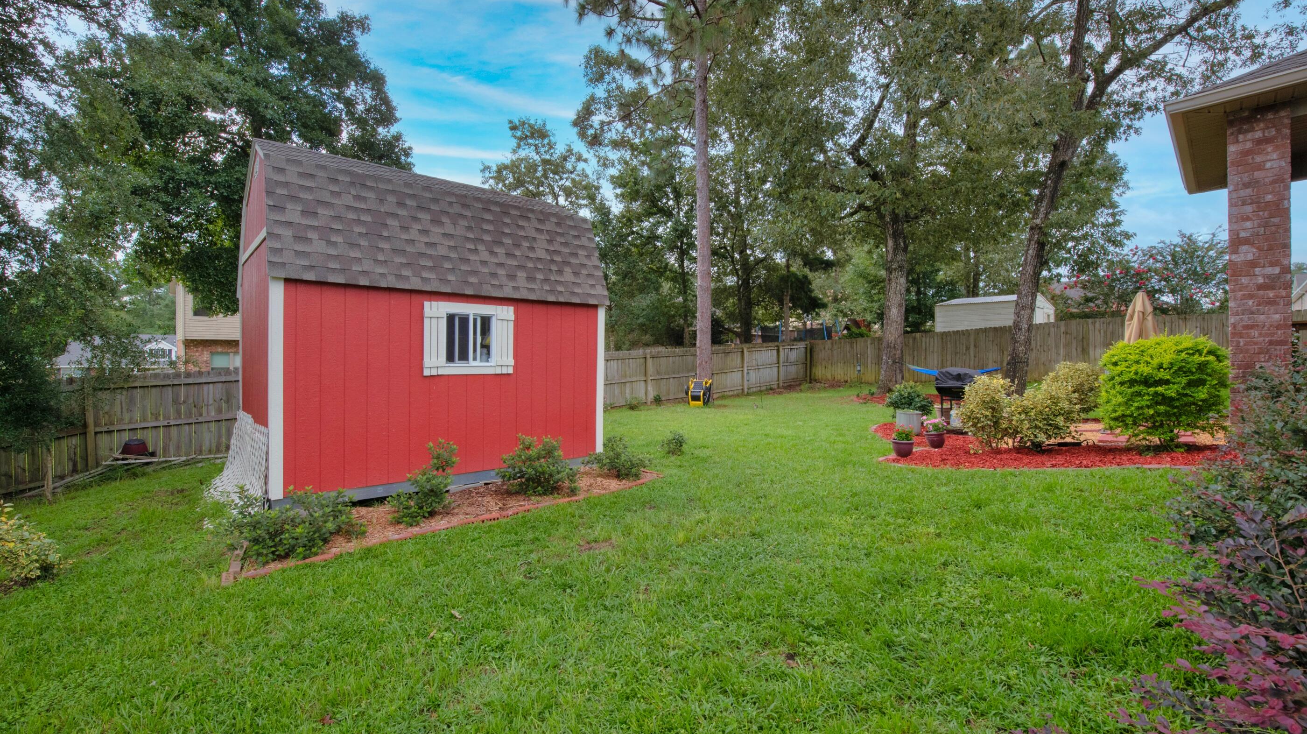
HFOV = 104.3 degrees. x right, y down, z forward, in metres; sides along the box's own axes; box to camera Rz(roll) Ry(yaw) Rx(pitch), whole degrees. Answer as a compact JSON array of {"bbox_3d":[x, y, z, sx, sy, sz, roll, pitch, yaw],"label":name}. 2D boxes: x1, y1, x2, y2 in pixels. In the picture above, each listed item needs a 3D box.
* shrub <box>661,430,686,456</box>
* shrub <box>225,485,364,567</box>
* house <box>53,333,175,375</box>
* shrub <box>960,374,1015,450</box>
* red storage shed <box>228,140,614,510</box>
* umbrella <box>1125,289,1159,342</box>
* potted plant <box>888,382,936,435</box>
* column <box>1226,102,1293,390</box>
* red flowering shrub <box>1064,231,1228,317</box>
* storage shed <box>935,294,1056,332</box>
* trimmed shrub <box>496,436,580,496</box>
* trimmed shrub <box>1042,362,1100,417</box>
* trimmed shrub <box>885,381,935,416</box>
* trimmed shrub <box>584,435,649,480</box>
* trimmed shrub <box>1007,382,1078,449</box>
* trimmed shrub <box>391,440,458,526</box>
[{"bbox_3d":[0.286,1.090,7.300,0.380,0.370,0.360,0,1,0],"label":"shrub"},{"bbox_3d":[-2.900,1.250,4.150,0.880,0.530,0.740,0,1,-43],"label":"shrub"},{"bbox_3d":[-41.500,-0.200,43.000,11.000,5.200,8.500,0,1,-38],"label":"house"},{"bbox_3d":[4.130,0.560,6.300,0.620,0.920,0.600,1,1,37],"label":"shrub"},{"bbox_3d":[-2.960,-0.580,6.761,3.800,3.740,2.790,0,1,-43],"label":"red storage shed"},{"bbox_3d":[7.850,-0.170,8.200,0.550,2.150,0.550,1,1,38],"label":"umbrella"},{"bbox_3d":[4.150,0.645,8.200,0.700,0.800,0.680,0,0,27],"label":"potted plant"},{"bbox_3d":[5.880,-0.840,4.930,0.430,3.200,0.430,0,1,-42],"label":"column"},{"bbox_3d":[17.500,-2.300,18.100,4.500,4.900,4.000,0,0,44],"label":"red flowering shrub"},{"bbox_3d":[13.750,-1.230,20.350,4.400,3.150,2.900,0,0,-38],"label":"storage shed"},{"bbox_3d":[-1.300,1.085,5.750,0.880,0.650,0.820,0,0,-13],"label":"trimmed shrub"},{"bbox_3d":[7.020,0.370,8.550,0.950,0.950,0.950,0,0,39],"label":"trimmed shrub"},{"bbox_3d":[4.150,0.520,8.200,0.700,0.550,0.680,0,0,27],"label":"trimmed shrub"},{"bbox_3d":[-0.450,1.090,6.220,0.780,0.510,0.720,0,0,-4],"label":"trimmed shrub"},{"bbox_3d":[4.800,0.610,6.300,0.750,0.810,0.700,1,1,37],"label":"trimmed shrub"},{"bbox_3d":[-2.200,1.080,4.870,0.600,0.790,0.600,0,0,-24],"label":"trimmed shrub"}]

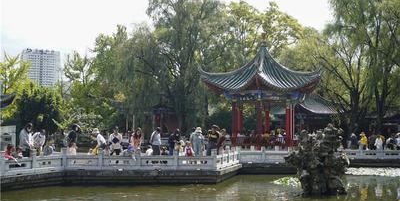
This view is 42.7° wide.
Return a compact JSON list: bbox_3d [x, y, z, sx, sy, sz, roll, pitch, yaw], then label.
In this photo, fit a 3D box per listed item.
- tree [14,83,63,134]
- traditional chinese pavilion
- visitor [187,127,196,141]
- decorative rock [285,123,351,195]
[{"bbox_3d":[-13.588,1.376,43.020,3.900,5.800,3.800,0,-4,0],"label":"tree"},{"bbox_3d":[3.710,-0.261,30.107,6.800,7.000,7.300,-1,-5,15],"label":"traditional chinese pavilion"},{"bbox_3d":[-0.326,2.025,22.210,0.500,1.670,0.350,-2,-5,20],"label":"visitor"},{"bbox_3d":[3.919,1.954,17.201,2.100,2.360,1.750,-1,-4,13],"label":"decorative rock"}]

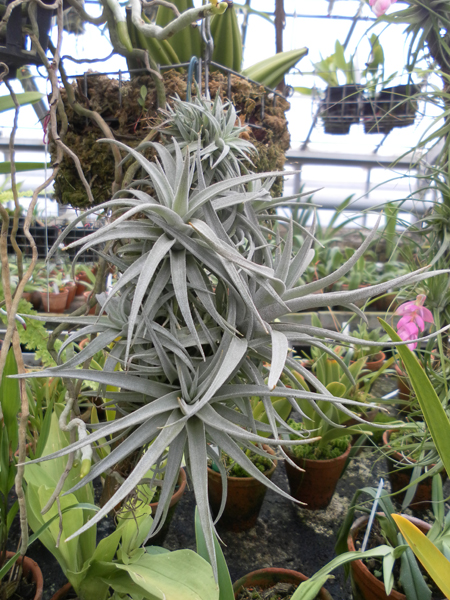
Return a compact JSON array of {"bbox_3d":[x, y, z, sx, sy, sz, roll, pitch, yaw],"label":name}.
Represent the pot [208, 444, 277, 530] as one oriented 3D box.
[{"bbox_3d":[0.027,0.369,0.948,0.145,0.127,0.145,1,10,0],"label":"pot"}]

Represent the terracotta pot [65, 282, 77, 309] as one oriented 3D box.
[{"bbox_3d":[-0.919,-0.020,2.750,0.157,0.128,0.157,1,10,0],"label":"terracotta pot"}]

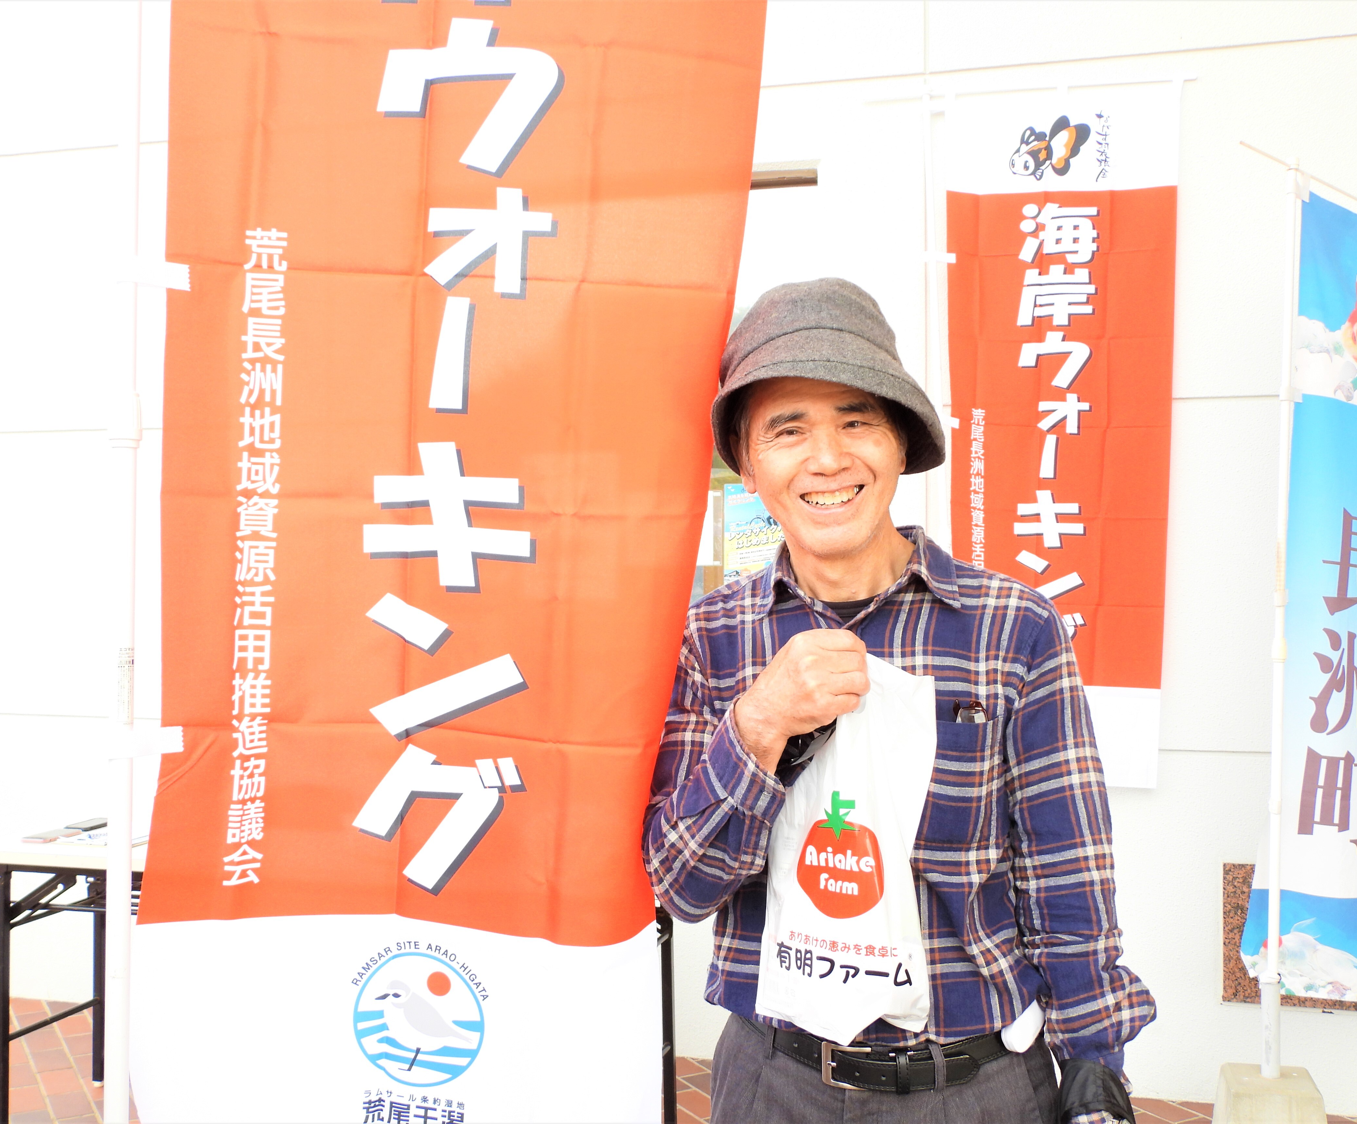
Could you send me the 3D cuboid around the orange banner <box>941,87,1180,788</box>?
[{"bbox_3d":[0.990,-0.318,3.950,0.595,1.800,0.050,0,-1,12],"label":"orange banner"}]

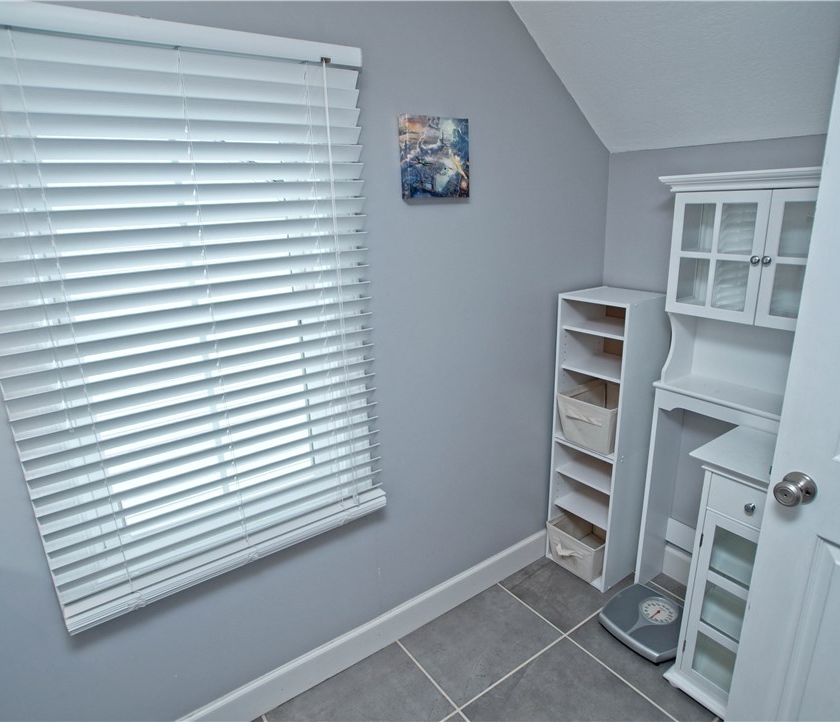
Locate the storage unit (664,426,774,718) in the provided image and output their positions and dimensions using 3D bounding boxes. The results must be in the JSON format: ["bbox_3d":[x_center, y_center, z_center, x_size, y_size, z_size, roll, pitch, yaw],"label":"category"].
[{"bbox_3d":[1.037,0.686,1.458,0.335,0.834,0.341,-12,18,-33],"label":"storage unit"}]

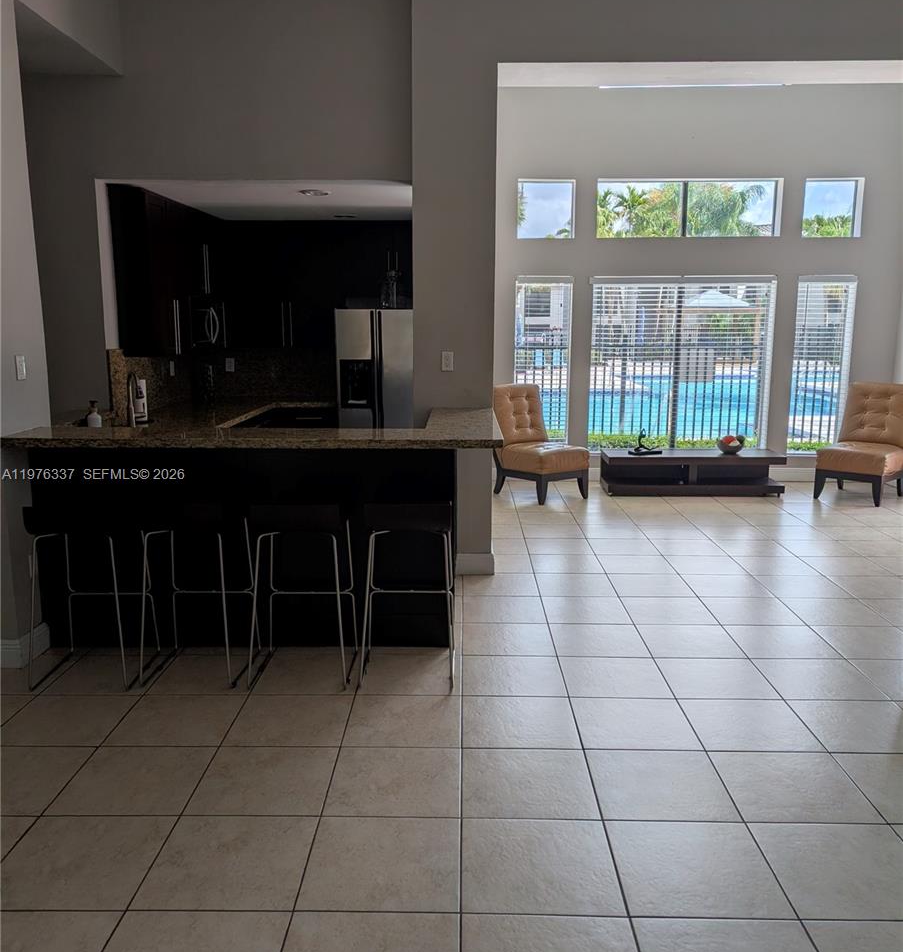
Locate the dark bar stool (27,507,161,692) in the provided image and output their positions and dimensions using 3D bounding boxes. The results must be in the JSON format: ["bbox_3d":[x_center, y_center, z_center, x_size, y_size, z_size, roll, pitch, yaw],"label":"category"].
[{"bbox_3d":[-1.635,0.489,3.789,0.440,0.835,0.460,0,11,-1],"label":"dark bar stool"}]

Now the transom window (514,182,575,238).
[{"bbox_3d":[0.935,-2.626,8.205,0.560,0.553,0.130,0,11,1],"label":"transom window"}]

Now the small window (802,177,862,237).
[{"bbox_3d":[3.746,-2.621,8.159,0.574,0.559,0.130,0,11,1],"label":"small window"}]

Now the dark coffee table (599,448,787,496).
[{"bbox_3d":[2.300,-0.034,8.011,1.655,0.376,0.528,0,11,1],"label":"dark coffee table"}]

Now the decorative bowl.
[{"bbox_3d":[2.673,-0.299,7.969,0.260,0.165,0.260,0,11,1],"label":"decorative bowl"}]

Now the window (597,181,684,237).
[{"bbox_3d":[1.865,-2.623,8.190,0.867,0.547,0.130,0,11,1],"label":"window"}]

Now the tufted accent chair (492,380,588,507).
[{"bbox_3d":[0.794,-0.309,7.661,0.570,0.995,0.760,-7,13,-34],"label":"tufted accent chair"}]

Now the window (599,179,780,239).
[{"bbox_3d":[2.289,-2.577,8.029,1.761,0.546,0.120,0,11,1],"label":"window"}]

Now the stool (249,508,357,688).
[{"bbox_3d":[-0.684,0.507,3.854,0.440,0.825,0.450,0,11,1],"label":"stool"}]

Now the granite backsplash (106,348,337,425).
[{"bbox_3d":[-1.550,-0.747,6.457,1.220,0.470,2.400,0,11,1],"label":"granite backsplash"}]

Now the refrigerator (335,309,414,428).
[{"bbox_3d":[-0.504,-0.588,7.223,0.860,1.700,0.800,0,11,1],"label":"refrigerator"}]

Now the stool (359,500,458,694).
[{"bbox_3d":[-0.195,0.489,3.802,0.430,0.835,0.460,0,11,1],"label":"stool"}]

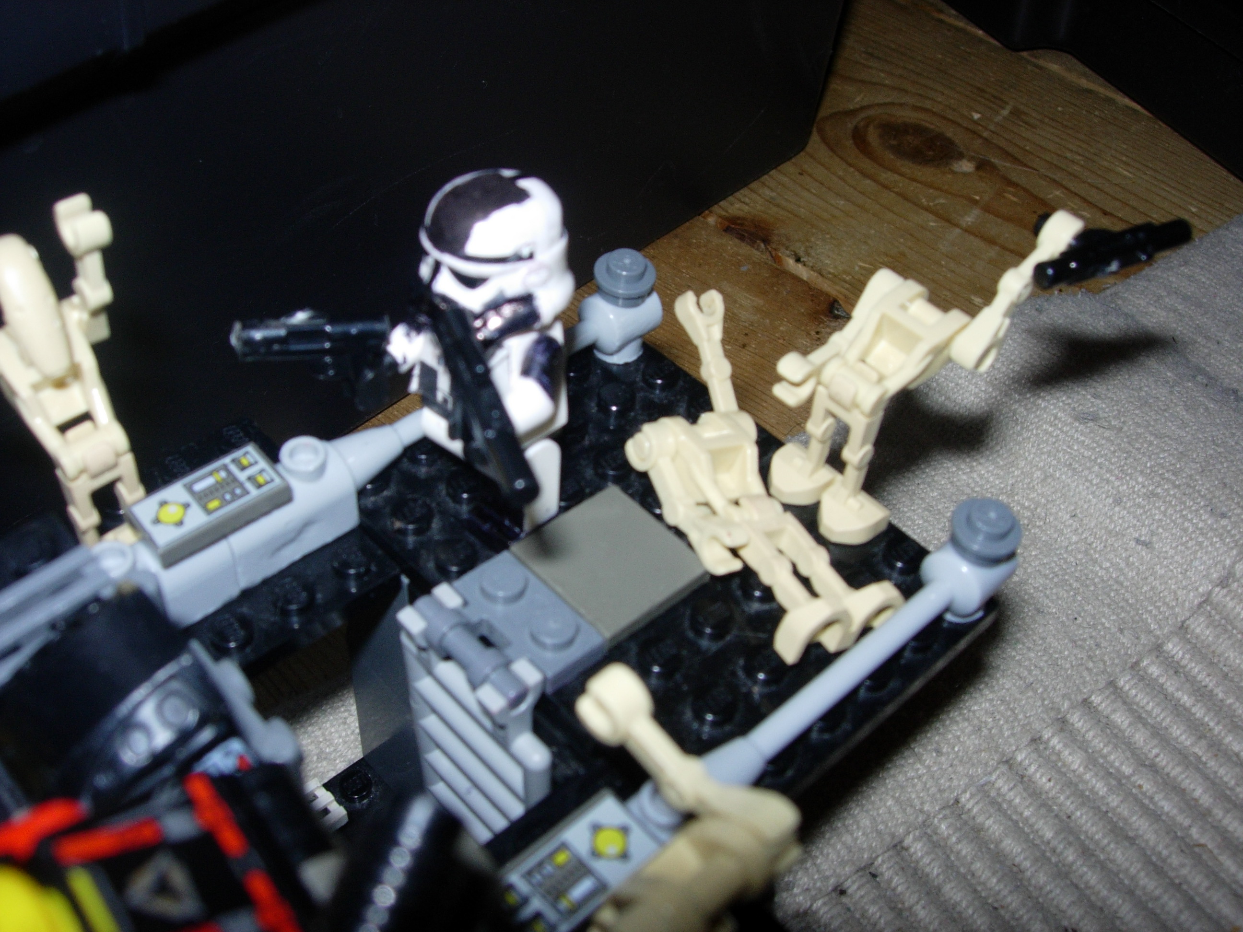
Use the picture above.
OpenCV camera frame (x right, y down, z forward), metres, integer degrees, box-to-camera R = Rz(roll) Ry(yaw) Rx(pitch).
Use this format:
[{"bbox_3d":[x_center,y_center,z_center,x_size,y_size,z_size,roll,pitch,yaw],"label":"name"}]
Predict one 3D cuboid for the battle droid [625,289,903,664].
[{"bbox_3d":[0.013,0.001,0.155,0.017,0.017,0.045,-18,50,-23],"label":"battle droid"}]

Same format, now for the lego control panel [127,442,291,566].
[{"bbox_3d":[-0.044,0.004,0.146,0.016,0.003,0.008,-30,56,-32],"label":"lego control panel"}]

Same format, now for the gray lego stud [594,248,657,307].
[{"bbox_3d":[0.001,-0.024,0.173,0.008,0.005,0.008,3,45,-3],"label":"gray lego stud"}]

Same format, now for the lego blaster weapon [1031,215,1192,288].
[{"bbox_3d":[0.053,-0.025,0.152,0.019,0.004,0.011,-18,52,-14],"label":"lego blaster weapon"}]

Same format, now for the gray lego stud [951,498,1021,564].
[{"bbox_3d":[0.039,0.007,0.148,0.008,0.005,0.008,3,45,-3],"label":"gray lego stud"}]

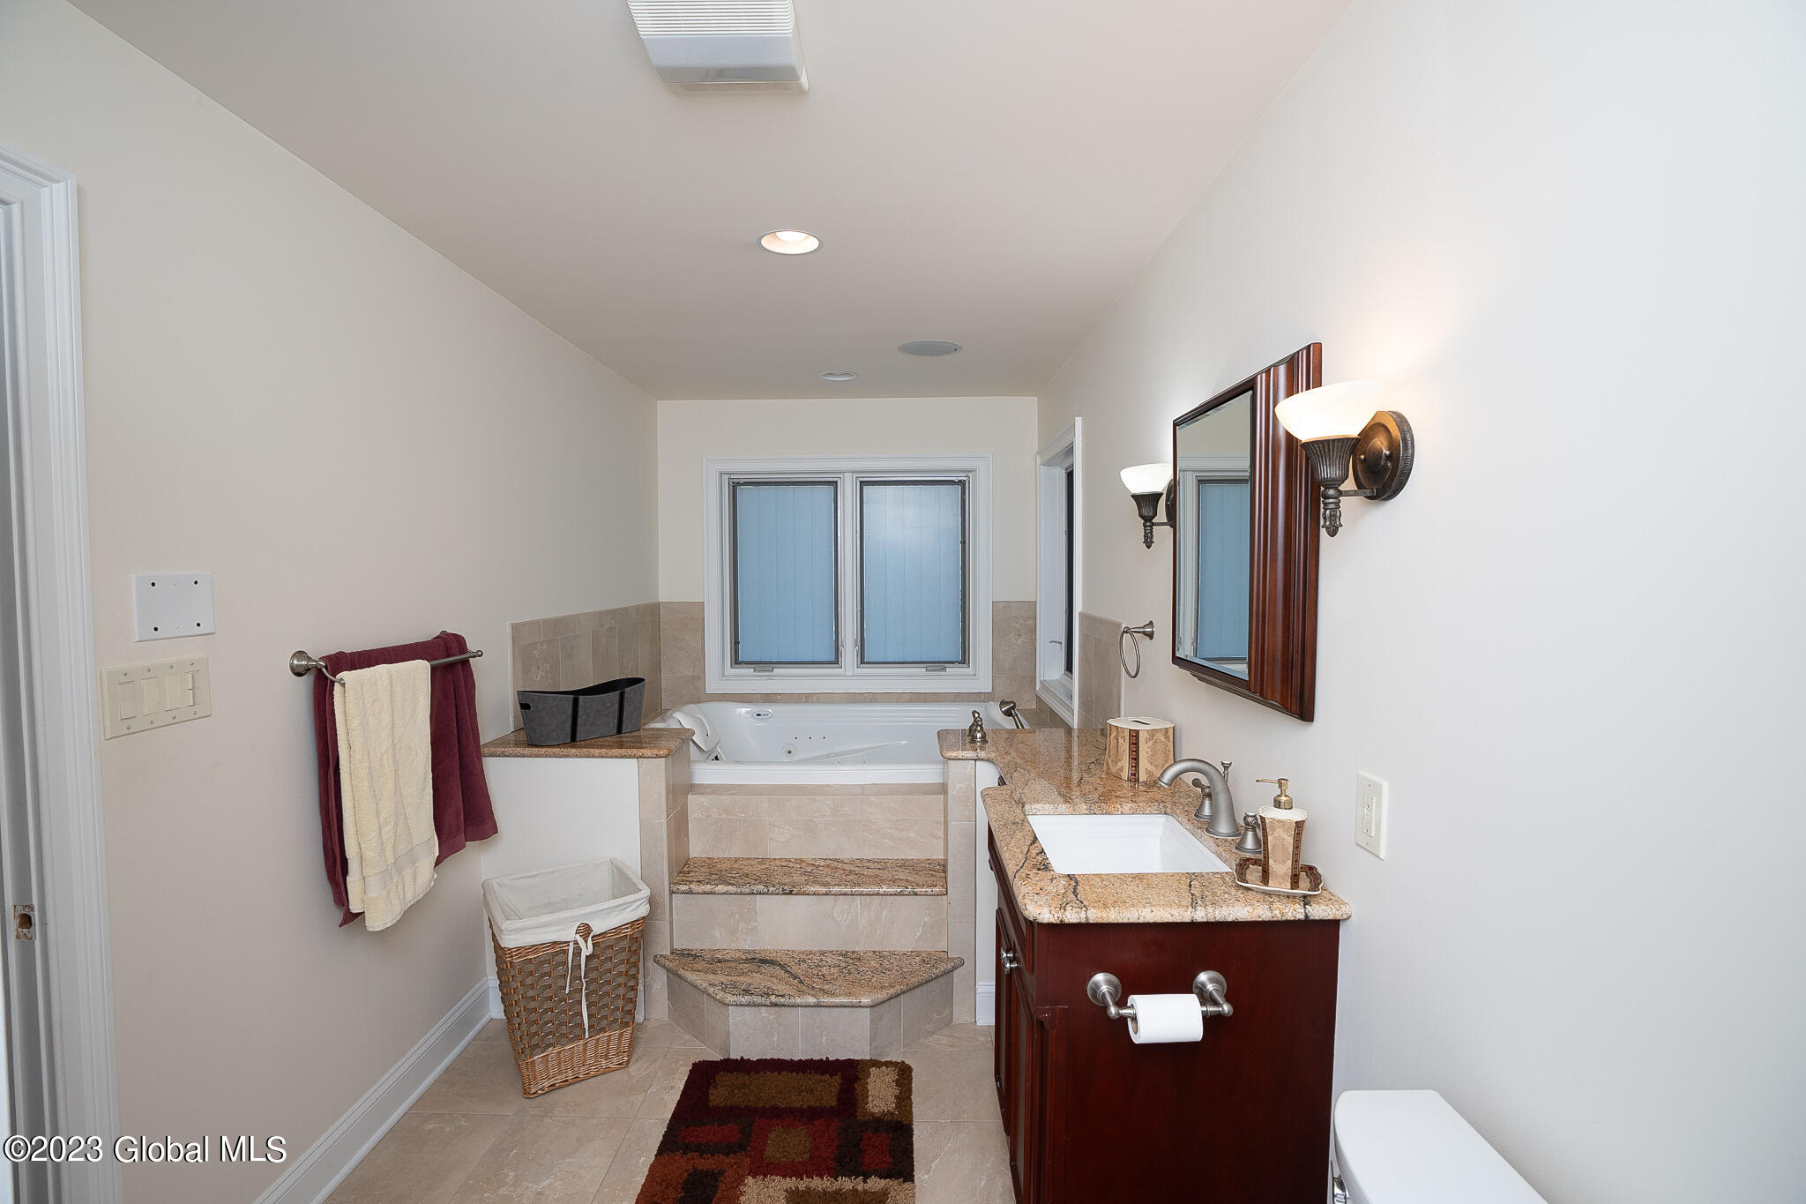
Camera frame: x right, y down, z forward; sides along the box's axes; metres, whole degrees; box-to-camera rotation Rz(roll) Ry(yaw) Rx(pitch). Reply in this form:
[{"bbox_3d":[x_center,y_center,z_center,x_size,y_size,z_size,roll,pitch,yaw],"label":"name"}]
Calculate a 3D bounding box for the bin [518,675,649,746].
[{"bbox_3d":[-1.122,0.376,2.818,0.200,0.190,0.420,2,3,39],"label":"bin"}]

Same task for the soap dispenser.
[{"bbox_3d":[0.687,0.412,1.456,0.090,0.187,0.082,1,3,17],"label":"soap dispenser"}]

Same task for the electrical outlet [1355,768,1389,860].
[{"bbox_3d":[0.756,0.345,1.302,0.010,0.120,0.074,0,3,0],"label":"electrical outlet"}]

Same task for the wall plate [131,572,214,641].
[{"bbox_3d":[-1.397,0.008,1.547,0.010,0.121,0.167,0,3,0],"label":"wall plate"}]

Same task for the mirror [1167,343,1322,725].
[{"bbox_3d":[0.706,-0.138,1.735,0.100,0.690,0.520,0,3,0],"label":"mirror"}]

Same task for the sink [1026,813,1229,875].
[{"bbox_3d":[0.475,0.610,1.758,0.370,0.170,0.460,0,3,0],"label":"sink"}]

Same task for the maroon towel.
[{"bbox_3d":[-1.334,0.433,2.230,0.105,0.660,0.710,0,3,0],"label":"maroon towel"}]

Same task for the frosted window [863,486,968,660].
[{"bbox_3d":[0.063,-0.168,4.617,0.615,1.057,0.040,0,3,0],"label":"frosted window"}]

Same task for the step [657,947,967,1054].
[{"bbox_3d":[-0.306,1.279,2.546,1.010,0.215,0.300,0,3,0],"label":"step"}]

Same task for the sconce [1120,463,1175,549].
[{"bbox_3d":[0.669,-0.253,2.185,0.178,0.220,0.178,0,3,0],"label":"sconce"}]

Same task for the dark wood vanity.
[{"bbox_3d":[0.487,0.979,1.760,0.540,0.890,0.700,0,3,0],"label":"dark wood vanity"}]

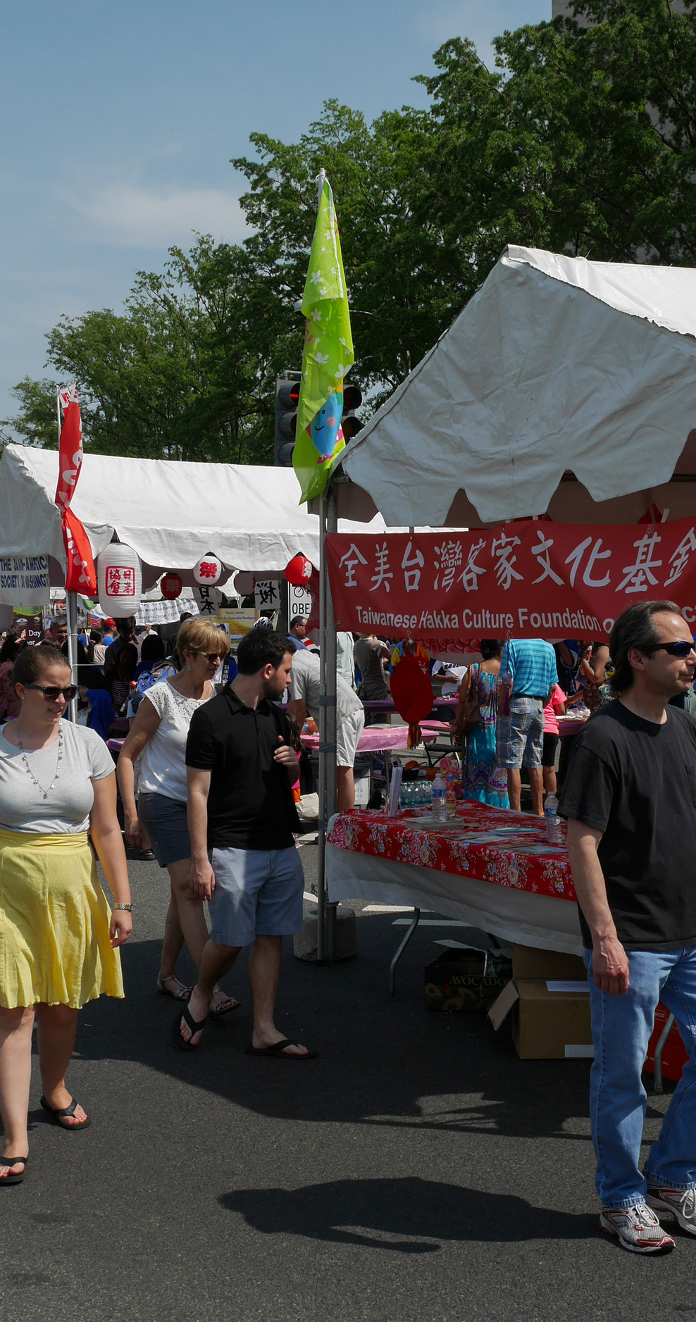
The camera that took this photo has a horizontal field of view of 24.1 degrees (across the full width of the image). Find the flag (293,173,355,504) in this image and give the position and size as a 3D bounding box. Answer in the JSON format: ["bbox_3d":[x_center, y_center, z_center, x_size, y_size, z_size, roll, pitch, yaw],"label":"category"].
[{"bbox_3d":[-0.116,-1.564,7.877,0.330,1.650,0.280,0,1,-12],"label":"flag"}]

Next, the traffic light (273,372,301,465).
[{"bbox_3d":[-0.628,-2.683,18.361,0.360,1.040,0.420,0,1,-27],"label":"traffic light"}]

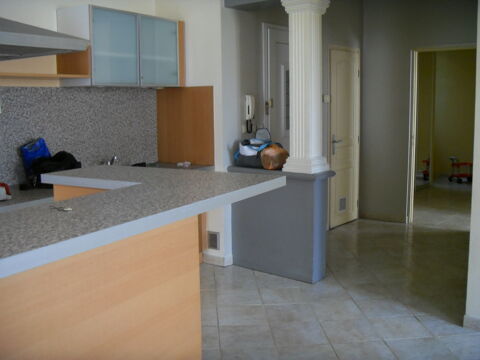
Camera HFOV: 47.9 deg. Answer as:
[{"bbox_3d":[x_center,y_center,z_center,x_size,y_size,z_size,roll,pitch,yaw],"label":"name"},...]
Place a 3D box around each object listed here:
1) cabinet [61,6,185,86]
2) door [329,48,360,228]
[{"bbox_3d":[-0.926,-1.040,4.395,0.335,0.573,1.077,4,10,33],"label":"cabinet"},{"bbox_3d":[1.218,-0.474,6.318,0.050,2.030,0.741,6,11,38],"label":"door"}]

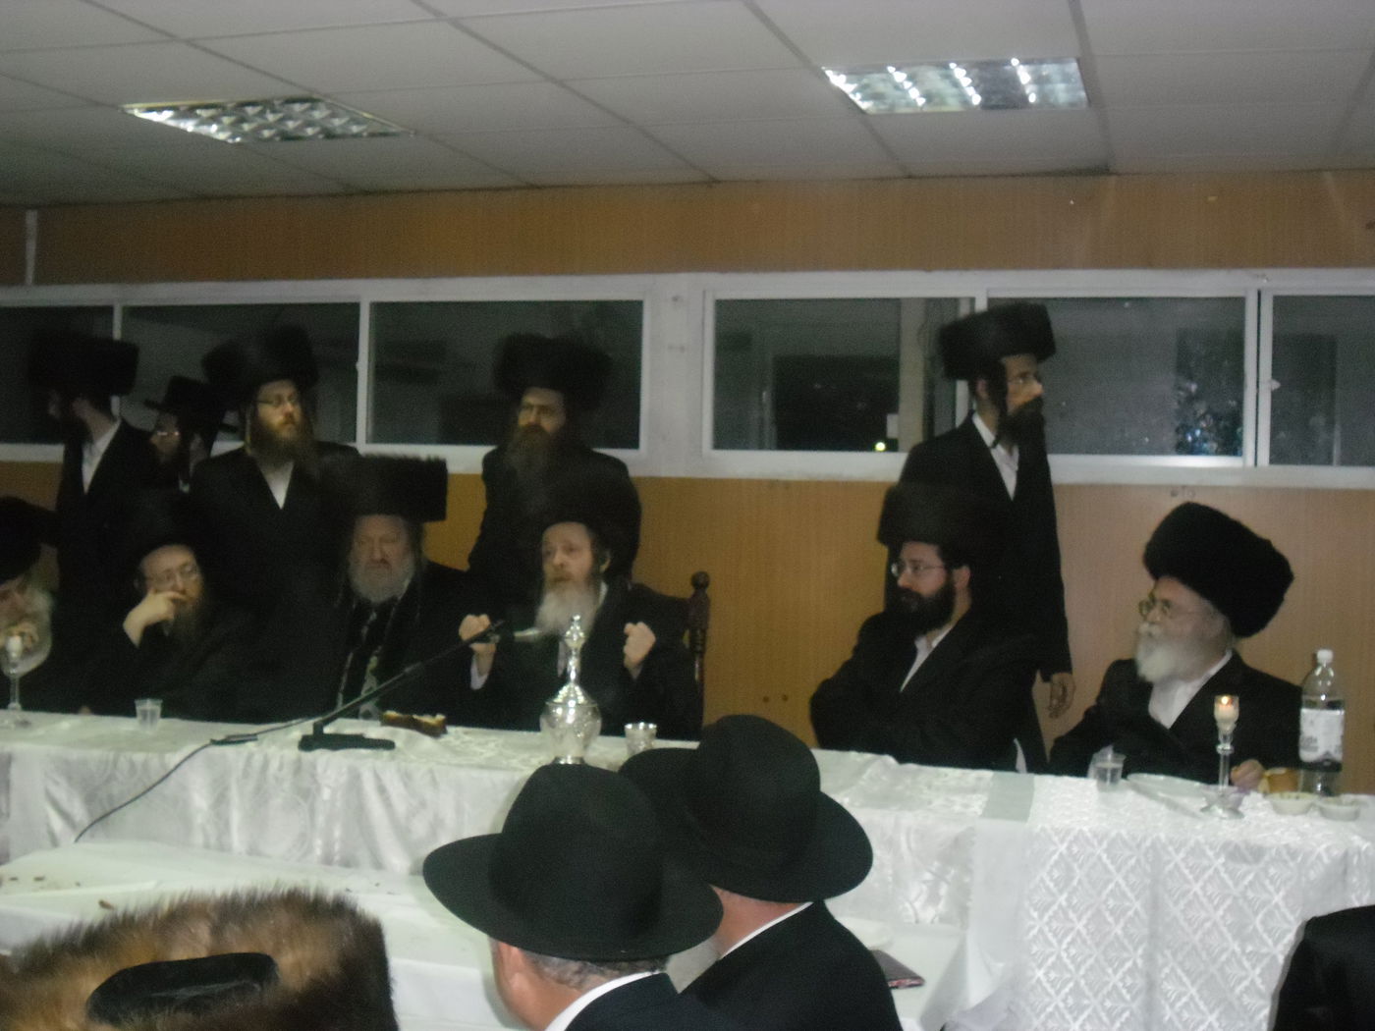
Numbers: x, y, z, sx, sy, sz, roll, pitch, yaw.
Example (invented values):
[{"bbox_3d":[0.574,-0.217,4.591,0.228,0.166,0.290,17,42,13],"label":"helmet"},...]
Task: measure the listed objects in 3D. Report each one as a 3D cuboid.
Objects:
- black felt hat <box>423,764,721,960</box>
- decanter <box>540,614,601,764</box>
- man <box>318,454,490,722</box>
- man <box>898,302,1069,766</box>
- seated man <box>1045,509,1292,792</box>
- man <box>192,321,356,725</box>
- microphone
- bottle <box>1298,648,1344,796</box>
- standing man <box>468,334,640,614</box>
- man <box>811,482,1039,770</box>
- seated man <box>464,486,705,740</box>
[{"bbox_3d":[-0.129,0.376,2.025,0.335,0.132,0.380,1,11,-29],"label":"black felt hat"},{"bbox_3d":[-0.272,0.401,4.106,0.145,0.348,0.145,1,2,0],"label":"decanter"},{"bbox_3d":[-0.791,0.564,4.692,0.560,1.452,0.740,1,2,-1],"label":"man"},{"bbox_3d":[0.814,0.361,4.825,0.530,1.893,0.400,-1,3,-37],"label":"man"},{"bbox_3d":[1.144,0.658,4.108,0.620,1.367,0.760,2,3,30],"label":"seated man"},{"bbox_3d":[-1.290,0.331,5.490,0.540,1.840,0.380,0,2,-12],"label":"man"},{"bbox_3d":[-0.705,0.410,4.322,0.530,0.300,0.220,0,2,-13],"label":"microphone"},{"bbox_3d":[1.395,0.448,3.836,0.090,0.325,0.090,1,2,0],"label":"bottle"},{"bbox_3d":[-0.397,0.365,5.270,0.540,1.816,0.380,1,2,13],"label":"standing man"},{"bbox_3d":[0.575,0.622,4.330,0.600,1.404,0.740,2,3,34],"label":"man"},{"bbox_3d":[-0.278,0.613,4.528,0.600,1.382,0.760,1,2,12],"label":"seated man"}]

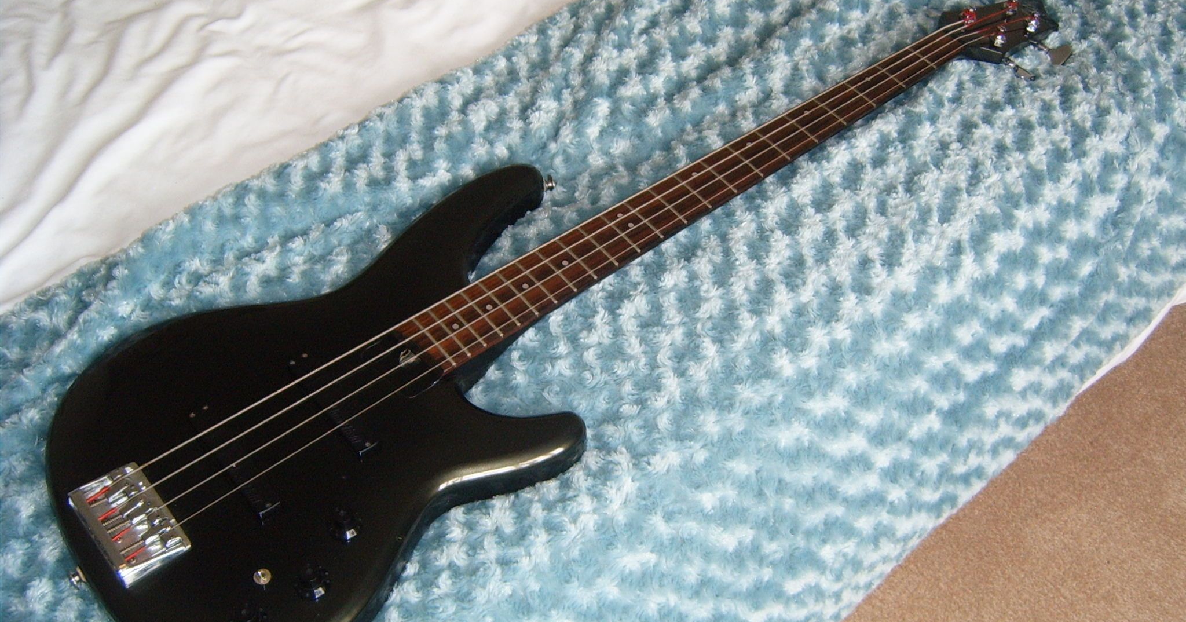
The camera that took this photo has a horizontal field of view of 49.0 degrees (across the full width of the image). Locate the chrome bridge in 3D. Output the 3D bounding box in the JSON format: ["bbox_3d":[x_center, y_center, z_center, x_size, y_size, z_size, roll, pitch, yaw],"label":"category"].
[{"bbox_3d":[-0.318,0.142,0.888,0.049,0.015,0.084,-31,60,-26],"label":"chrome bridge"}]

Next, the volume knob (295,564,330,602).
[{"bbox_3d":[-0.188,0.180,0.870,0.023,0.015,0.023,2,51,-3],"label":"volume knob"}]

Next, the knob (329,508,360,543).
[{"bbox_3d":[-0.172,0.146,0.897,0.022,0.015,0.022,2,51,-3],"label":"knob"}]

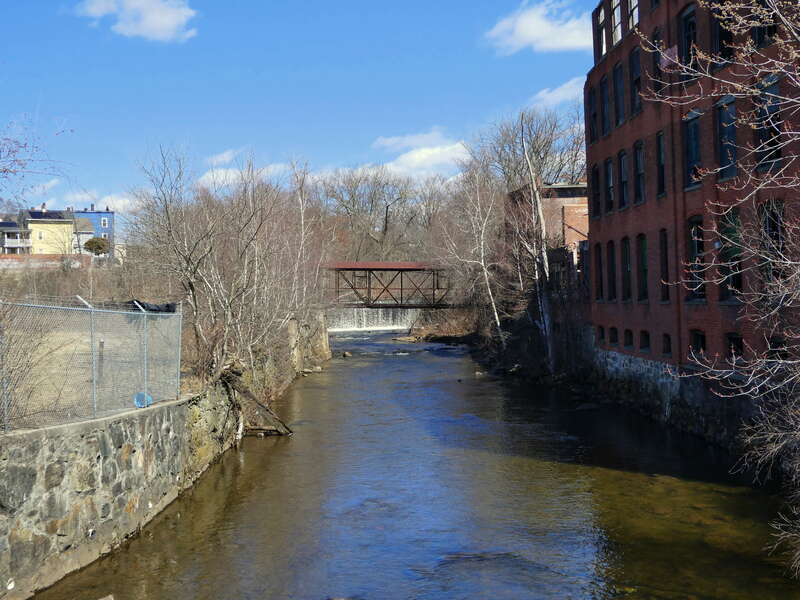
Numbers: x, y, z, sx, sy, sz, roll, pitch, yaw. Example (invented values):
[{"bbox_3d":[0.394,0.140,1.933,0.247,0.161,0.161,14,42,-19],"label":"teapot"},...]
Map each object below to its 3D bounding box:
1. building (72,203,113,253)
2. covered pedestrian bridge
[{"bbox_3d":[-58.780,-13.590,177.000,8.600,9.600,10.500,0,0,-19],"label":"building"},{"bbox_3d":[-1.120,-1.550,99.000,13.200,4.800,3.000,0,0,0],"label":"covered pedestrian bridge"}]

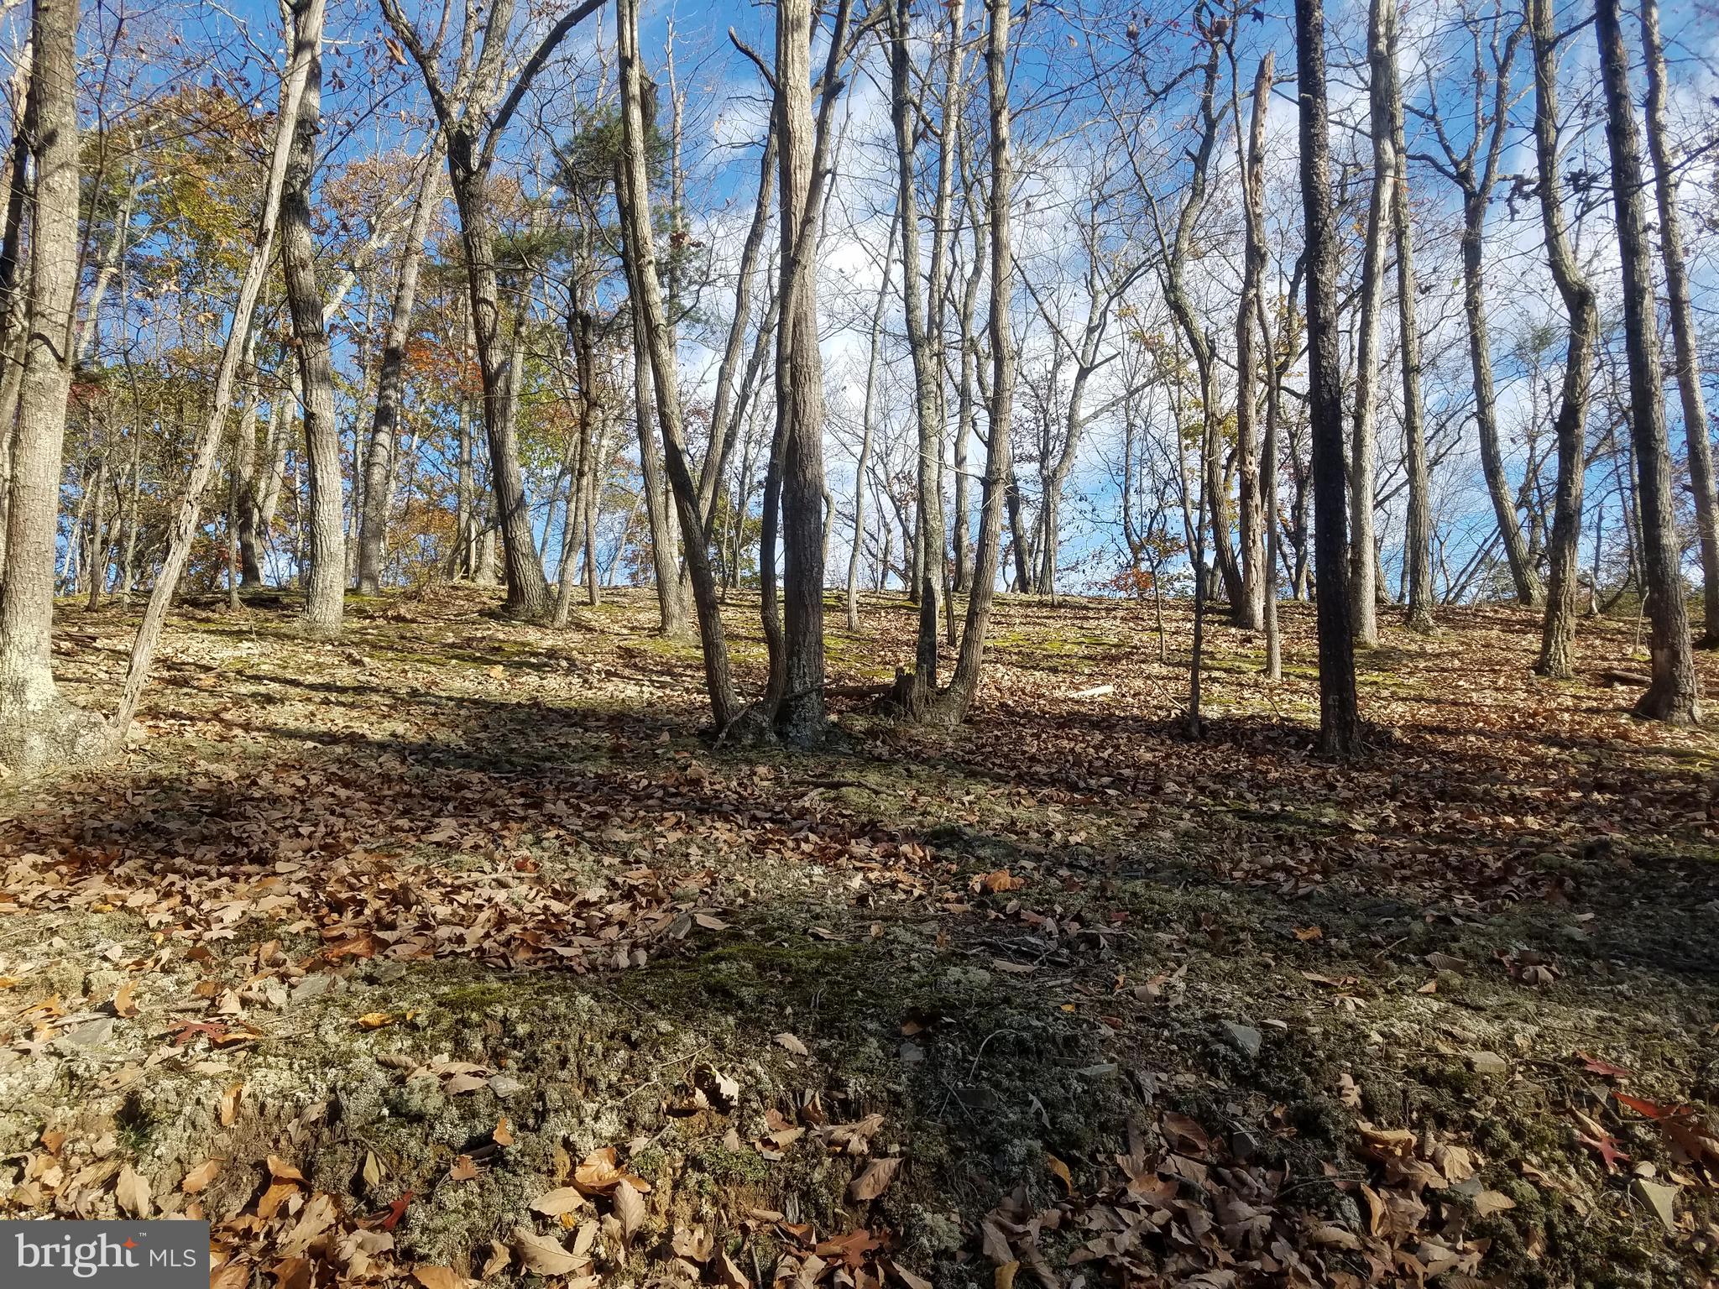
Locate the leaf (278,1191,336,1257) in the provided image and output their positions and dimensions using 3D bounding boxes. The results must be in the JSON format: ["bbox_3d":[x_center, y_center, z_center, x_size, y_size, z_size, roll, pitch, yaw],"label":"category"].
[{"bbox_3d":[-0.985,1.035,2.301,0.054,0.022,0.119,16,39,20],"label":"leaf"}]

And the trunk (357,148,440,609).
[{"bbox_3d":[-7.877,-4.826,22.259,0.394,8.007,0.394,7,-4,0],"label":"trunk"}]

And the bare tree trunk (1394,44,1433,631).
[{"bbox_3d":[6.144,-3.469,14.321,0.384,6.692,0.380,0,-5,0],"label":"bare tree trunk"}]

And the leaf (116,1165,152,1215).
[{"bbox_3d":[-1.462,1.099,2.600,0.063,0.103,0.025,-20,-36,-27],"label":"leaf"}]

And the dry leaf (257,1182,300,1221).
[{"bbox_3d":[-1.070,1.027,2.380,0.042,0.022,0.077,25,43,30],"label":"dry leaf"}]

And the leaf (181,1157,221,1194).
[{"bbox_3d":[-1.352,1.091,2.650,0.050,0.025,0.092,35,47,19],"label":"leaf"}]

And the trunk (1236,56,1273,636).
[{"bbox_3d":[5.305,-4.096,17.256,0.359,7.880,0.341,2,-4,0],"label":"trunk"}]

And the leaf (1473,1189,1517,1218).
[{"bbox_3d":[1.279,1.125,2.600,0.085,0.020,0.059,3,38,14],"label":"leaf"}]

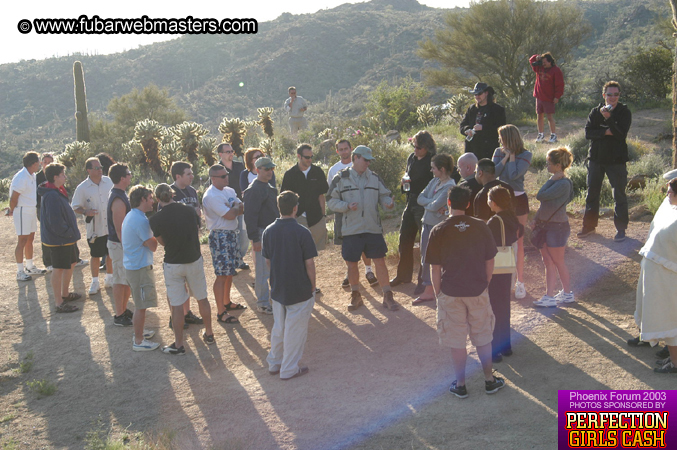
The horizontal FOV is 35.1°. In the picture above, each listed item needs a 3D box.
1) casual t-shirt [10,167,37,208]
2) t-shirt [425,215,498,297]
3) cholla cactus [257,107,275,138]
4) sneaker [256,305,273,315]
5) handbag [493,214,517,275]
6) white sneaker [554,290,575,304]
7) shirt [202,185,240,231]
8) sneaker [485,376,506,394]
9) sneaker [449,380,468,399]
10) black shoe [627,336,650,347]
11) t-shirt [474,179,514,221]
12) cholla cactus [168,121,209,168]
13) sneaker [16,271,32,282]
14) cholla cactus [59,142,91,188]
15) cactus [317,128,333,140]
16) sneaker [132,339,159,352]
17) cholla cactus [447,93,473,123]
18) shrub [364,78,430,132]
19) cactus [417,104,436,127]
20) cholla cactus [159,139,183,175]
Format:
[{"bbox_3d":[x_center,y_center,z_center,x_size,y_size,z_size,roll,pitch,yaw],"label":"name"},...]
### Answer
[{"bbox_3d":[-4.477,-0.547,15.220,0.290,0.550,0.460,3,8,23],"label":"casual t-shirt"},{"bbox_3d":[1.057,0.262,9.200,0.620,0.680,0.360,-1,7,-5],"label":"t-shirt"},{"bbox_3d":[-1.489,-2.095,22.000,0.370,0.700,0.360,0,7,0],"label":"cholla cactus"},{"bbox_3d":[-0.834,0.978,12.400,0.290,0.110,0.110,5,9,35],"label":"sneaker"},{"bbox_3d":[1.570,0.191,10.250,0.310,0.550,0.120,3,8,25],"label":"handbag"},{"bbox_3d":[2.379,0.768,11.350,0.265,0.115,0.100,-2,7,-15],"label":"white sneaker"},{"bbox_3d":[-1.344,-0.201,12.300,0.330,0.540,0.470,4,8,32],"label":"shirt"},{"bbox_3d":[1.363,1.396,9.300,0.108,0.115,0.295,3,8,25],"label":"sneaker"},{"bbox_3d":[1.037,1.421,9.250,0.108,0.115,0.295,-2,7,-16],"label":"sneaker"},{"bbox_3d":[2.853,1.099,10.100,0.280,0.100,0.100,0,7,3],"label":"black shoe"},{"bbox_3d":[1.569,-0.135,10.700,0.470,0.670,0.290,-5,9,-33],"label":"t-shirt"},{"bbox_3d":[-2.801,-1.410,20.000,0.760,1.080,0.720,0,7,0],"label":"cholla cactus"},{"bbox_3d":[-4.369,0.717,14.900,0.280,0.120,0.105,6,9,41],"label":"sneaker"},{"bbox_3d":[-4.807,-1.102,19.500,0.600,0.880,0.600,0,7,0],"label":"cholla cactus"},{"bbox_3d":[-0.288,-1.849,22.000,0.330,0.300,0.300,0,7,0],"label":"cactus"},{"bbox_3d":[-2.033,1.272,11.300,0.290,0.120,0.110,-3,8,-22],"label":"sneaker"},{"bbox_3d":[2.475,-2.393,22.000,0.500,0.580,0.480,0,7,0],"label":"cholla cactus"},{"bbox_3d":[1.267,-2.567,23.000,1.420,1.120,1.300,0,7,0],"label":"shrub"},{"bbox_3d":[1.890,-2.341,23.000,0.430,0.500,0.430,0,7,0],"label":"cactus"},{"bbox_3d":[-3.294,-1.314,21.000,0.480,0.720,0.480,0,7,0],"label":"cholla cactus"}]

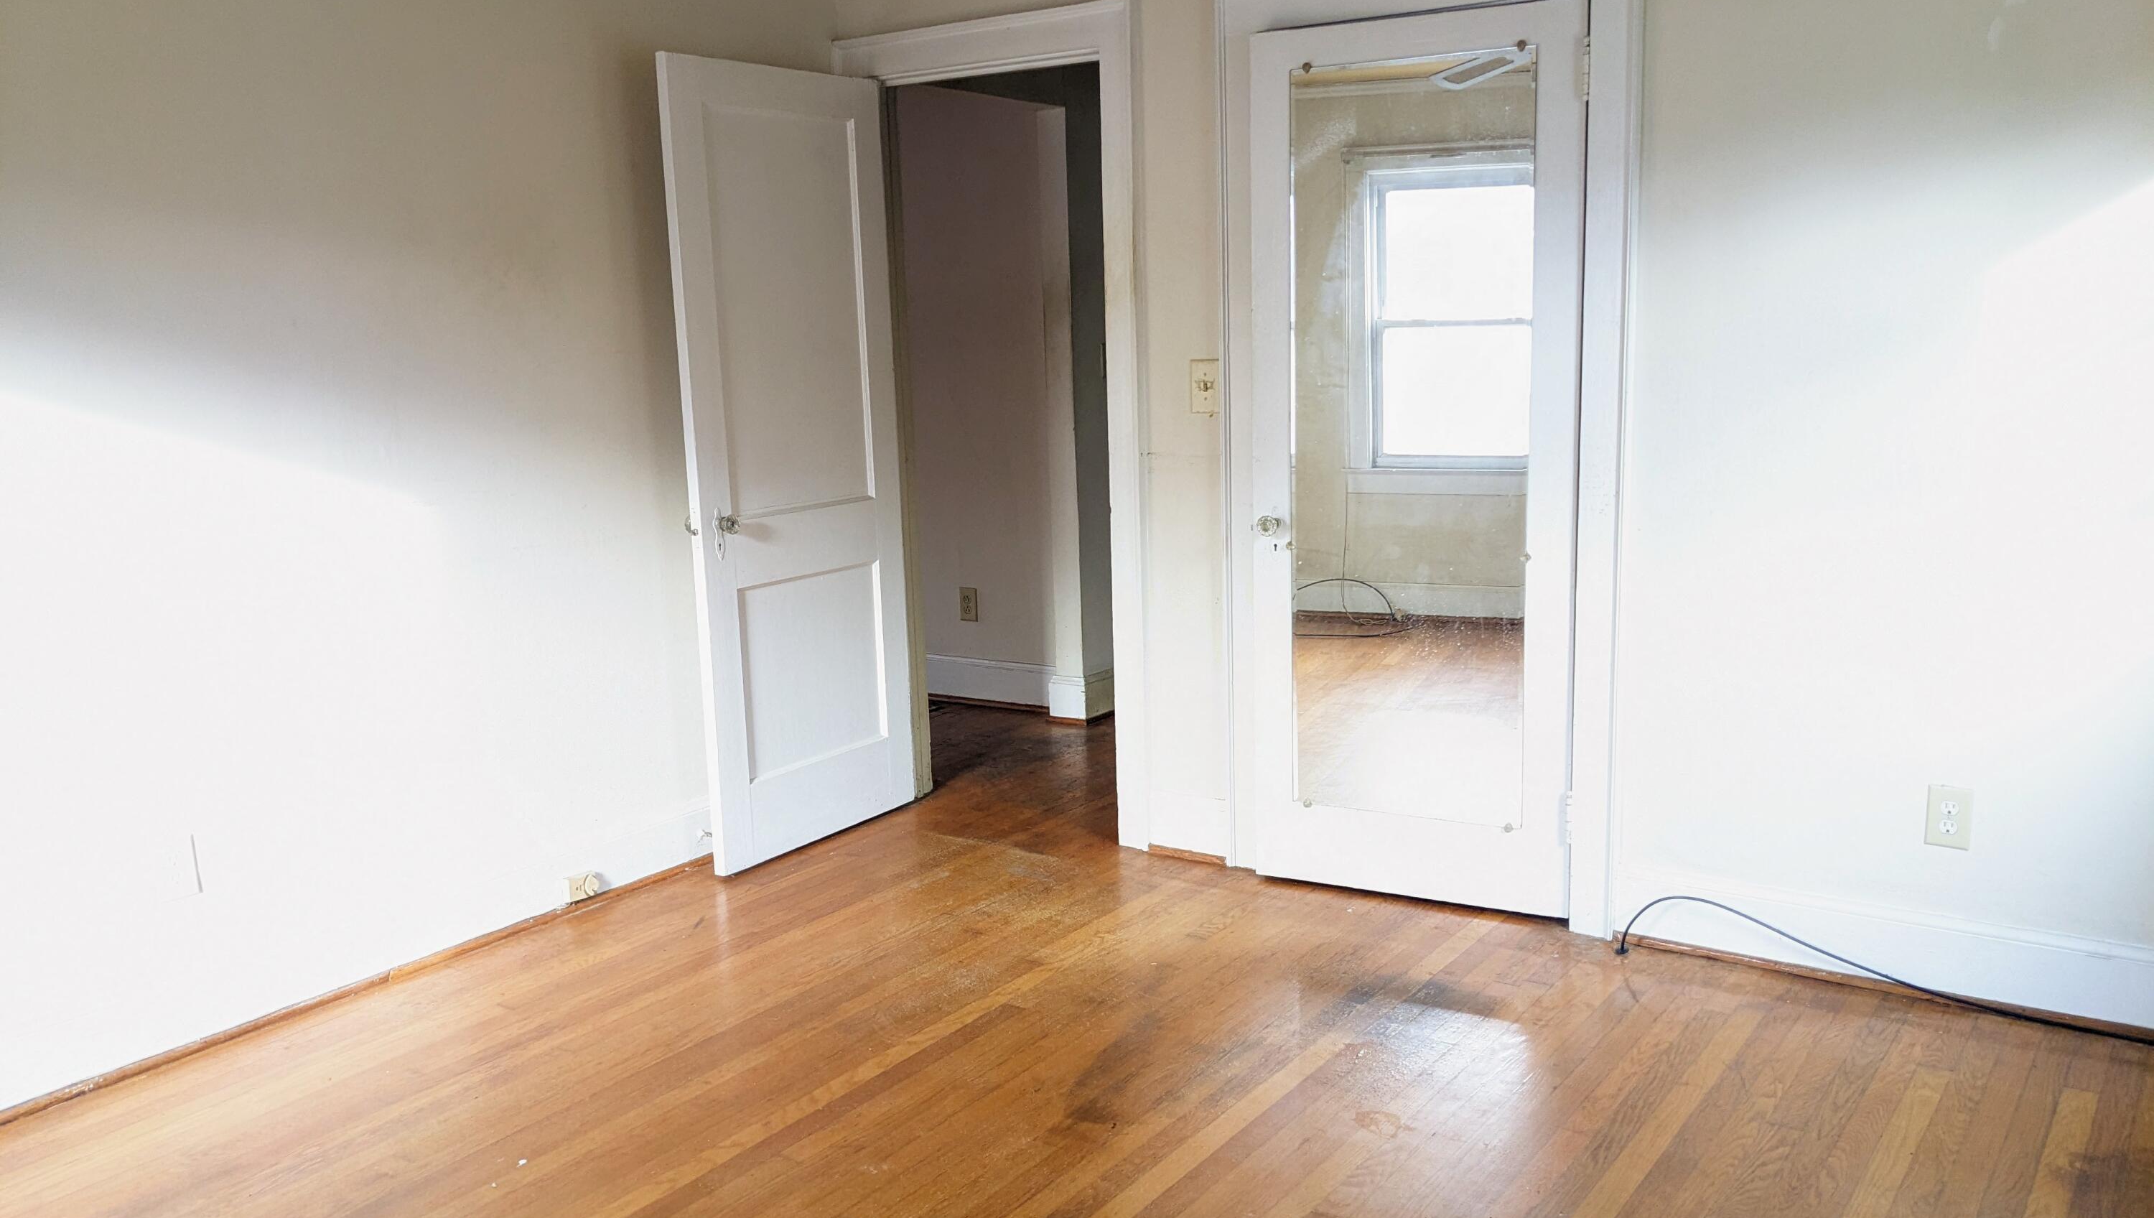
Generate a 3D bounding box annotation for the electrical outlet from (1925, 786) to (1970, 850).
[{"bbox_3d":[1.710,0.410,3.294,0.075,0.119,0.012,6,13,35],"label":"electrical outlet"}]

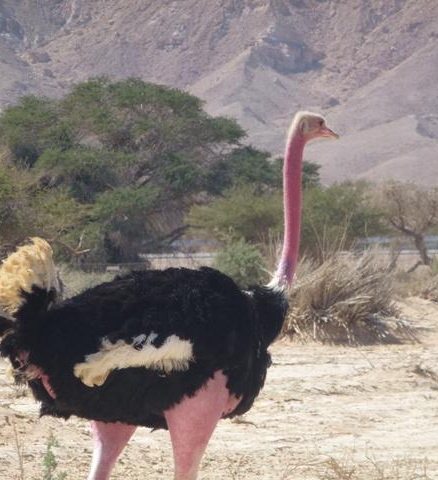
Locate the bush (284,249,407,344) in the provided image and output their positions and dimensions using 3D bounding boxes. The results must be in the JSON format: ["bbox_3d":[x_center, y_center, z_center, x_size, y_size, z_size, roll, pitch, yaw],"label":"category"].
[{"bbox_3d":[1.547,0.695,66.000,1.628,1.177,1.384,0,0,0],"label":"bush"}]

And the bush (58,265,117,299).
[{"bbox_3d":[-2.220,0.726,90.000,1.076,0.615,0.968,0,0,0],"label":"bush"}]

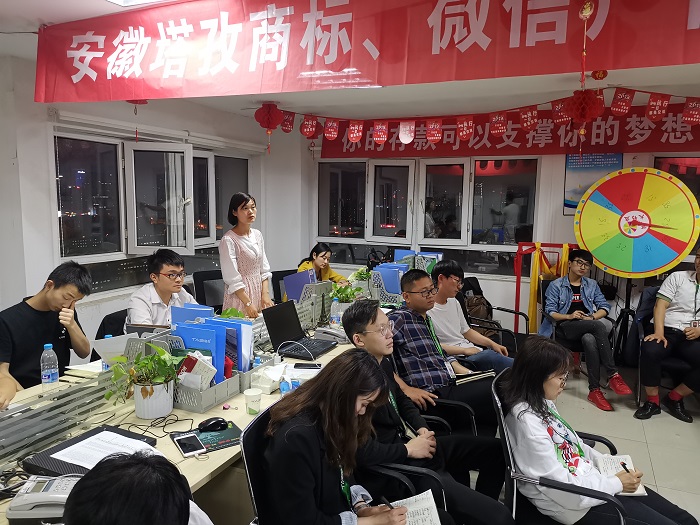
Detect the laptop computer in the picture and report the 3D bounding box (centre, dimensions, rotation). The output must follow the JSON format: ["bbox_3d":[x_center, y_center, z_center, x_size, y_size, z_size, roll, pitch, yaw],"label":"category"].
[{"bbox_3d":[-0.262,0.371,3.025,0.305,0.246,0.345,4,7,22],"label":"laptop computer"}]

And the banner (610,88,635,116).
[{"bbox_3d":[2.358,-1.392,4.750,0.185,0.240,0.012,12,10,21],"label":"banner"}]

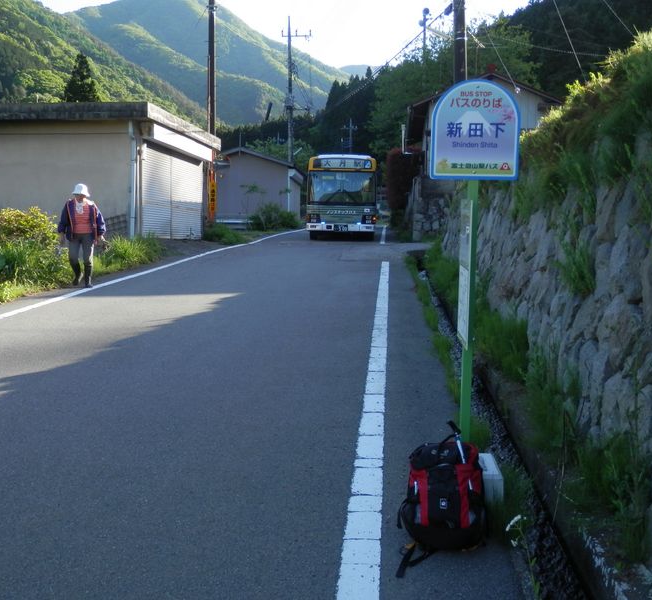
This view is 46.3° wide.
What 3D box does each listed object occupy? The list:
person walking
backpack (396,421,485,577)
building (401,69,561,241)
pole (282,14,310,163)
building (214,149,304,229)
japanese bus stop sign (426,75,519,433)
[{"bbox_3d":[-3.708,-0.988,11.586,0.650,1.560,0.420,0,5,-9],"label":"person walking"},{"bbox_3d":[0.490,0.791,3.221,0.340,0.470,0.280,1,5,7],"label":"backpack"},{"bbox_3d":[6.526,-5.695,33.242,5.700,6.300,9.000,1,5,5],"label":"building"},{"bbox_3d":[-1.803,-10.963,46.972,1.750,12.900,0.600,1,5,3],"label":"pole"},{"bbox_3d":[-3.779,-6.089,41.636,4.500,4.000,5.500,1,5,5],"label":"building"},{"bbox_3d":[0.709,-0.056,3.735,0.440,2.080,0.500,1,5,5],"label":"japanese bus stop sign"}]

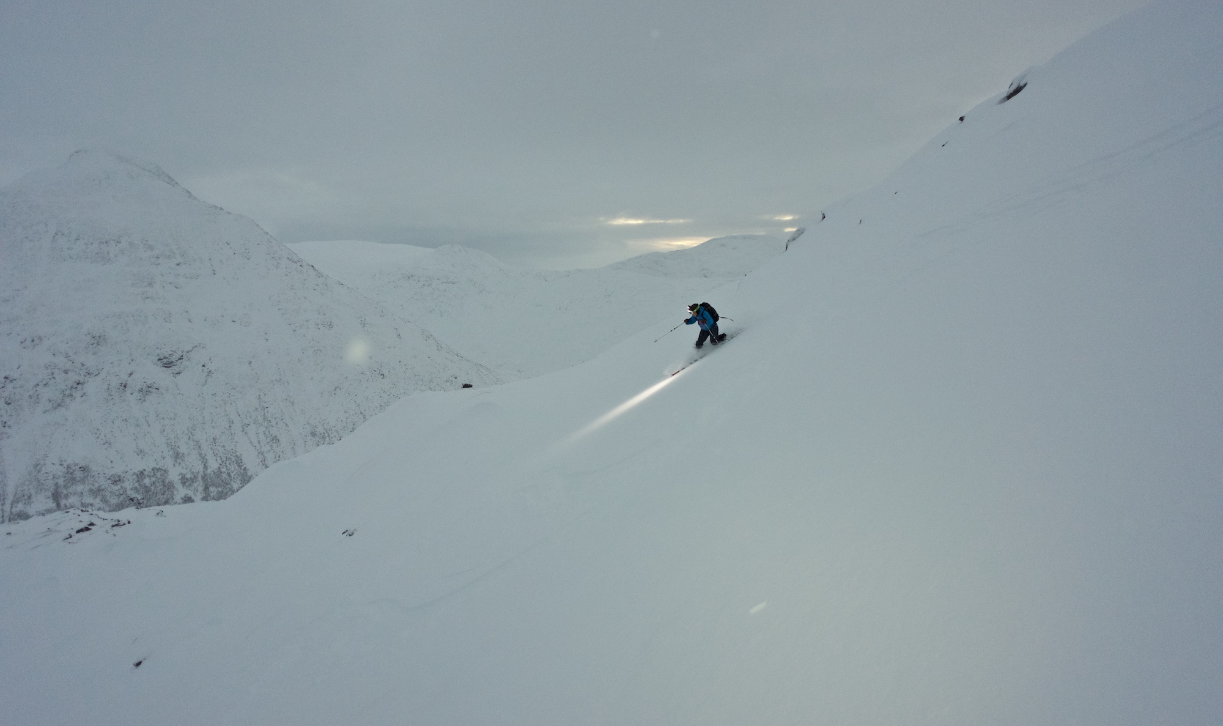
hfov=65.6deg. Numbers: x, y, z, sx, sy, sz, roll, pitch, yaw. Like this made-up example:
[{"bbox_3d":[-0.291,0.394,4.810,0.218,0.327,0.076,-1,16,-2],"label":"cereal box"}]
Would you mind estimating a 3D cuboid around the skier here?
[{"bbox_3d":[2.257,-0.868,23.000,0.900,1.230,0.680,-4,7,-35],"label":"skier"}]

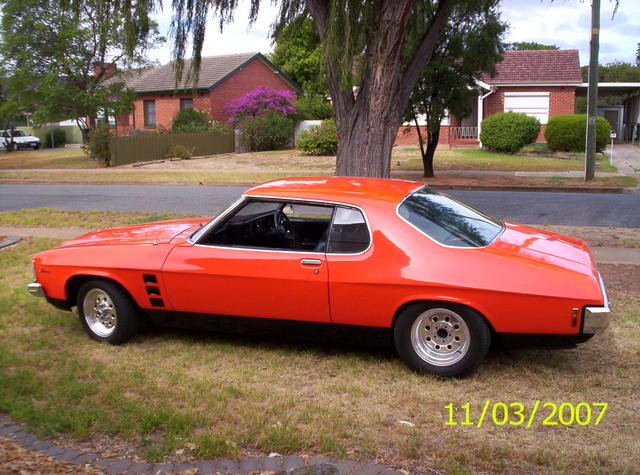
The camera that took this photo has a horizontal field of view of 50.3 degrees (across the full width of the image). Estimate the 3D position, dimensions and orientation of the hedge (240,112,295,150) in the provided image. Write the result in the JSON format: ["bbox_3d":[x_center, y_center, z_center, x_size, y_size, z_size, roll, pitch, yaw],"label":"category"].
[{"bbox_3d":[-2.787,-5.574,35.500,2.920,2.080,2.400,1,9,16],"label":"hedge"}]

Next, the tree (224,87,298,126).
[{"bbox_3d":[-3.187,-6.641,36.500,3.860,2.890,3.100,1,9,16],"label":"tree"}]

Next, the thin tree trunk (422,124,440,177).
[{"bbox_3d":[3.878,-3.026,23.700,0.630,1.810,0.450,1,9,16],"label":"thin tree trunk"}]

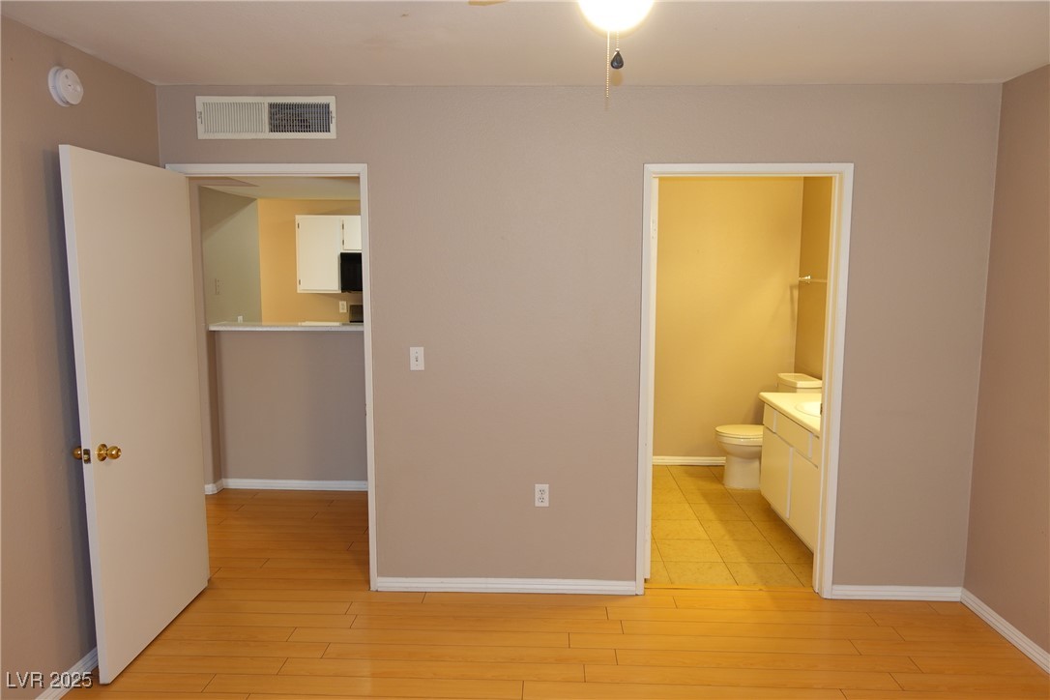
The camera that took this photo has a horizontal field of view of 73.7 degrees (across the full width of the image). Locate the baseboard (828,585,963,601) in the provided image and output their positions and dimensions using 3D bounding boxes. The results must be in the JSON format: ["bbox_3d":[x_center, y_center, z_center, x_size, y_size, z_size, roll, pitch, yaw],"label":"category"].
[{"bbox_3d":[1.835,1.194,3.461,0.642,0.075,0.015,0,7,1],"label":"baseboard"}]

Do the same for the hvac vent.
[{"bbox_3d":[-1.206,-1.084,3.272,0.655,0.196,0.020,0,7,1],"label":"hvac vent"}]

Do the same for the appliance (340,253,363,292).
[{"bbox_3d":[-1.446,-0.786,7.142,0.750,0.392,0.390,0,7,1],"label":"appliance"}]

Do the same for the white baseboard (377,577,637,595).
[{"bbox_3d":[-0.091,1.182,3.510,1.298,0.077,0.015,0,7,1],"label":"white baseboard"}]

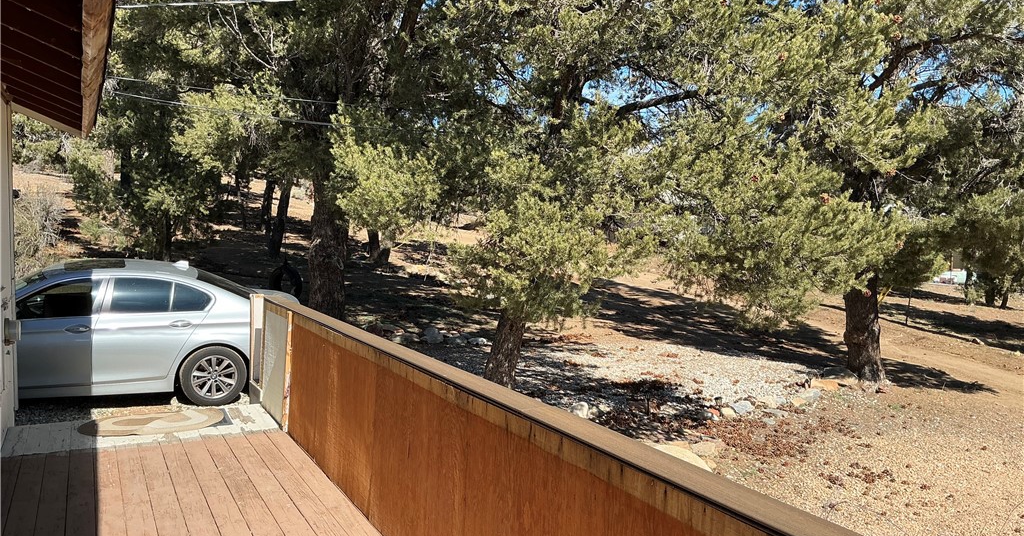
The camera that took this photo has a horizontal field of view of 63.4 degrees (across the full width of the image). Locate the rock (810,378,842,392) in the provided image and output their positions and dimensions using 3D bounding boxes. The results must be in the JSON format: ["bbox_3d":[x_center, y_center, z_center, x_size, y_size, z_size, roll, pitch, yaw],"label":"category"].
[{"bbox_3d":[4.176,1.551,10.990,0.420,0.153,0.294,2,3,21],"label":"rock"}]

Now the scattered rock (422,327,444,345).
[{"bbox_3d":[-1.320,1.122,13.940,0.367,0.294,0.294,1,3,-5],"label":"scattered rock"}]

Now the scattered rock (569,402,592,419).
[{"bbox_3d":[0.769,1.563,9.148,0.241,0.158,0.205,1,3,5],"label":"scattered rock"}]

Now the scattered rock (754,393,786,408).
[{"bbox_3d":[3.121,1.588,9.989,0.381,0.160,0.286,2,3,18],"label":"scattered rock"}]

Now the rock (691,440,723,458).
[{"bbox_3d":[1.806,1.672,7.680,0.293,0.130,0.249,2,3,14],"label":"rock"}]

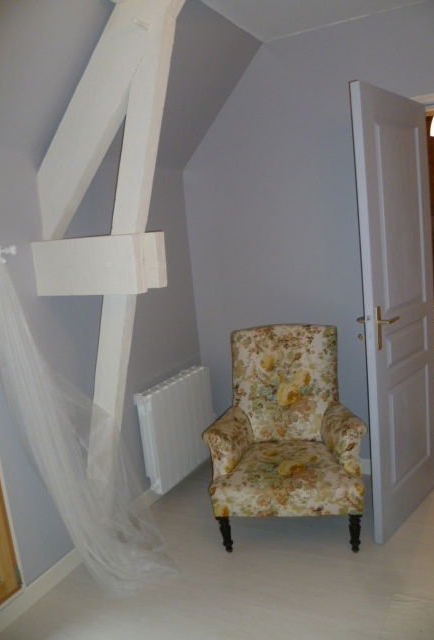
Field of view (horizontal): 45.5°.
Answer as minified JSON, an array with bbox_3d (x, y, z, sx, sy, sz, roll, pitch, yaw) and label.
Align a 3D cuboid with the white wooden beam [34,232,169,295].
[{"bbox_3d":[-0.495,-0.226,2.185,0.515,0.228,0.220,-1,8,26],"label":"white wooden beam"}]

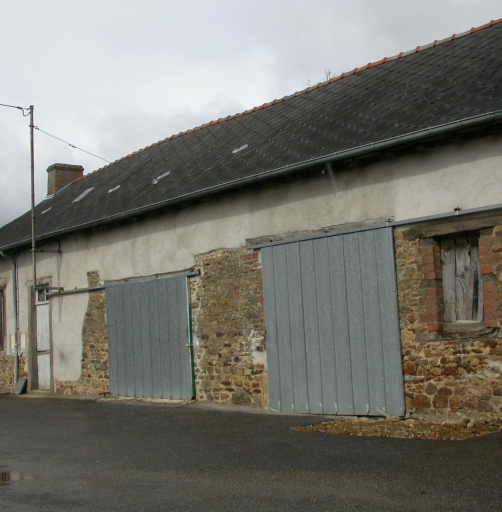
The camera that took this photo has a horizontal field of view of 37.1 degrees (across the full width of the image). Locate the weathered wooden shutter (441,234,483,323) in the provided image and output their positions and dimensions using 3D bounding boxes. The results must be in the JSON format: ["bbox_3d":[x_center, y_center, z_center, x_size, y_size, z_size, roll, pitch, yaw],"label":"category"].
[{"bbox_3d":[2.377,0.255,8.407,0.050,0.972,0.522,2,-8,-42],"label":"weathered wooden shutter"}]

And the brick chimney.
[{"bbox_3d":[-5.398,-2.196,21.808,0.943,0.884,0.486,2,-8,-42],"label":"brick chimney"}]

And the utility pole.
[{"bbox_3d":[-4.248,-0.205,14.669,0.080,5.633,0.080,2,-8,-42],"label":"utility pole"}]

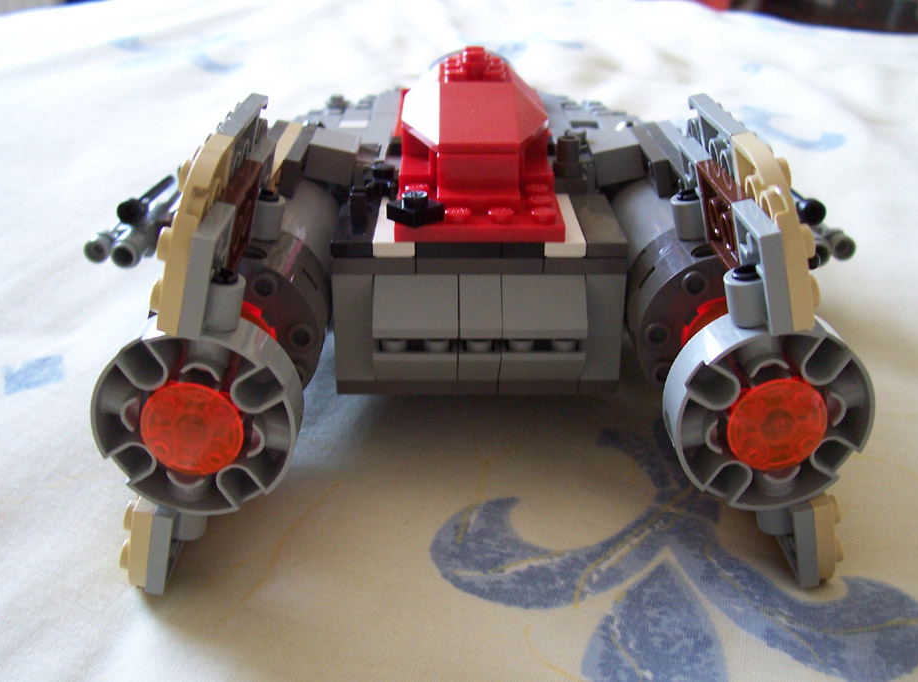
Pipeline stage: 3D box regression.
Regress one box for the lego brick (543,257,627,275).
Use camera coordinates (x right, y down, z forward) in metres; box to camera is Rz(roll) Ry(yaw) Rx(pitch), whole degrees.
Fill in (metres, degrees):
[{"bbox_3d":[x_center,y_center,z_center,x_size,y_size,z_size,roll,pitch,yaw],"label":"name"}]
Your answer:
[{"bbox_3d":[0.024,-0.017,0.190,0.016,0.003,0.016,0,24,-1],"label":"lego brick"}]

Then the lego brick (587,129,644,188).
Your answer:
[{"bbox_3d":[0.036,-0.042,0.220,0.010,0.008,0.017,-11,24,8],"label":"lego brick"}]

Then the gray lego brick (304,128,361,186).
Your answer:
[{"bbox_3d":[-0.029,-0.042,0.222,0.010,0.008,0.017,11,24,-6],"label":"gray lego brick"}]

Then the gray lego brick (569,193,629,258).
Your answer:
[{"bbox_3d":[0.028,-0.024,0.196,0.008,0.003,0.032,0,24,-1],"label":"gray lego brick"}]

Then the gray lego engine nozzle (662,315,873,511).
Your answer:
[{"bbox_3d":[0.050,0.011,0.158,0.032,0.032,0.010,0,24,-1],"label":"gray lego engine nozzle"}]

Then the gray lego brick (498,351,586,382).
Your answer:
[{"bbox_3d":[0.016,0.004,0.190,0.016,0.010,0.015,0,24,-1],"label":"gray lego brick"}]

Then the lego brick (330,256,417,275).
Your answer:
[{"bbox_3d":[-0.016,-0.017,0.188,0.016,0.003,0.013,0,24,-1],"label":"lego brick"}]

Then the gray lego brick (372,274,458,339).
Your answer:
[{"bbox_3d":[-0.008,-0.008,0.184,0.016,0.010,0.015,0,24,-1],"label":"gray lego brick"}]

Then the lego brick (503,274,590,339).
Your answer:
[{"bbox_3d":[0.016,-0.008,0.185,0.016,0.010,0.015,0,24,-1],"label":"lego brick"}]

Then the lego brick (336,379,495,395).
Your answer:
[{"bbox_3d":[-0.008,0.007,0.199,0.032,0.003,0.013,0,24,-1],"label":"lego brick"}]

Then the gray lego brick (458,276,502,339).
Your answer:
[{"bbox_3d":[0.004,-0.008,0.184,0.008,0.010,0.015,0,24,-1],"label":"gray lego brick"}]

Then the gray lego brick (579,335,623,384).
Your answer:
[{"bbox_3d":[0.028,0.001,0.195,0.008,0.010,0.010,0,24,-1],"label":"gray lego brick"}]

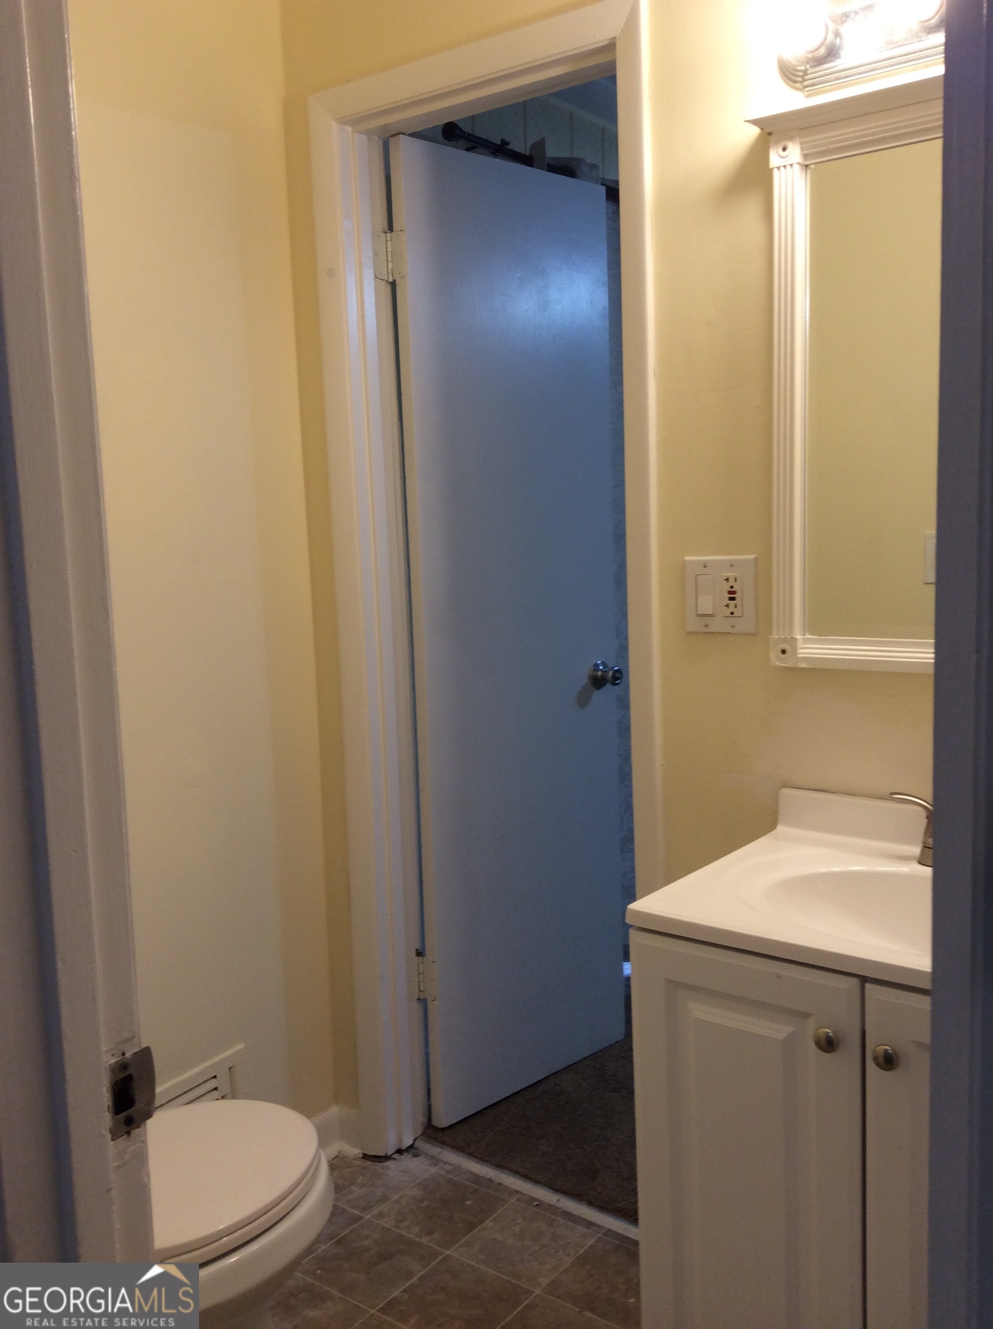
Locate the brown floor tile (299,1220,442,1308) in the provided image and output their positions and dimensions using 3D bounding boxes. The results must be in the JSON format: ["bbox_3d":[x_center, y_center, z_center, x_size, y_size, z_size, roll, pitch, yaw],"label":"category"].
[{"bbox_3d":[-0.226,1.078,2.207,0.200,0.008,0.200,3,9,38],"label":"brown floor tile"}]

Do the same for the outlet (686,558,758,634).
[{"bbox_3d":[0.355,-0.109,1.954,0.125,0.123,0.012,3,9,38],"label":"outlet"}]

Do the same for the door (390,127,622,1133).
[{"bbox_3d":[0.054,-0.050,2.716,0.611,2.032,0.036,-9,10,-44],"label":"door"}]

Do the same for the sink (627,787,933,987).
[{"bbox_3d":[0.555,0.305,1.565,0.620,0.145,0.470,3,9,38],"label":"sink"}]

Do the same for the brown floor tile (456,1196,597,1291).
[{"bbox_3d":[0.054,1.064,2.241,0.200,0.008,0.200,3,9,38],"label":"brown floor tile"}]

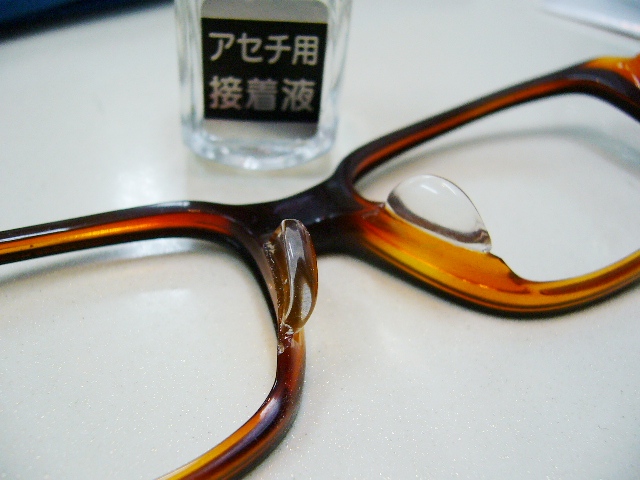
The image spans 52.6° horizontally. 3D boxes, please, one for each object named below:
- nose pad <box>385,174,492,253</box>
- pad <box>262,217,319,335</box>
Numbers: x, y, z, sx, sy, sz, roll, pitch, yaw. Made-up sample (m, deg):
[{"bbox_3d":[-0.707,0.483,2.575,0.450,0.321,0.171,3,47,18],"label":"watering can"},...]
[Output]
[{"bbox_3d":[0.016,-0.004,0.080,0.015,0.006,0.004,30,26,10],"label":"nose pad"},{"bbox_3d":[-0.003,0.002,0.070,0.004,0.006,0.015,-9,50,8],"label":"pad"}]

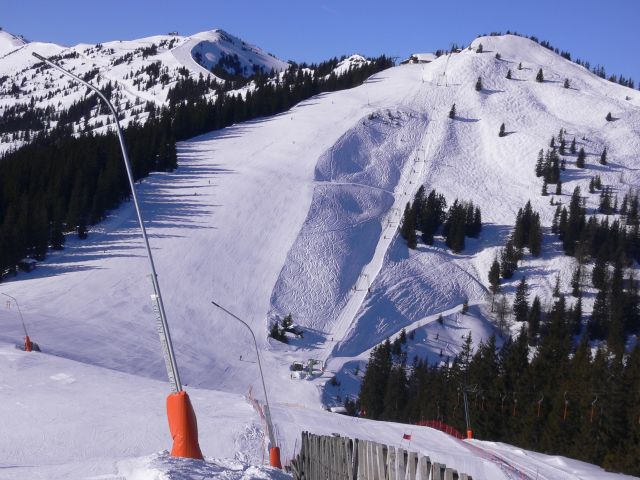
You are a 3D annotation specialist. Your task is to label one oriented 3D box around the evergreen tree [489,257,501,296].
[{"bbox_3d":[69.630,14.560,450.000,4.640,15.960,4.640,0,2,0],"label":"evergreen tree"}]

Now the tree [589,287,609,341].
[{"bbox_3d":[100.010,26.390,405.000,6.970,19.390,6.970,0,2,0],"label":"tree"}]

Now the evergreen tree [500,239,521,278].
[{"bbox_3d":[80.230,7.790,475.000,8.170,16.850,8.170,0,2,0],"label":"evergreen tree"}]

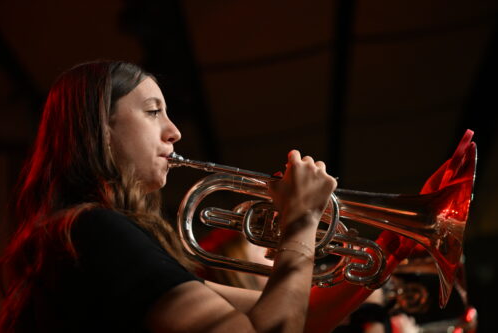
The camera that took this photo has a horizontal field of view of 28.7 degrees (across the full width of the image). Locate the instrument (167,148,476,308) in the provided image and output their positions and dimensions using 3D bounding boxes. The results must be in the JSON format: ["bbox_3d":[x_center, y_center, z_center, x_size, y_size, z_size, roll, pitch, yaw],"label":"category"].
[{"bbox_3d":[0.095,0.050,1.560,0.482,0.268,0.265,10,-9,7],"label":"instrument"}]

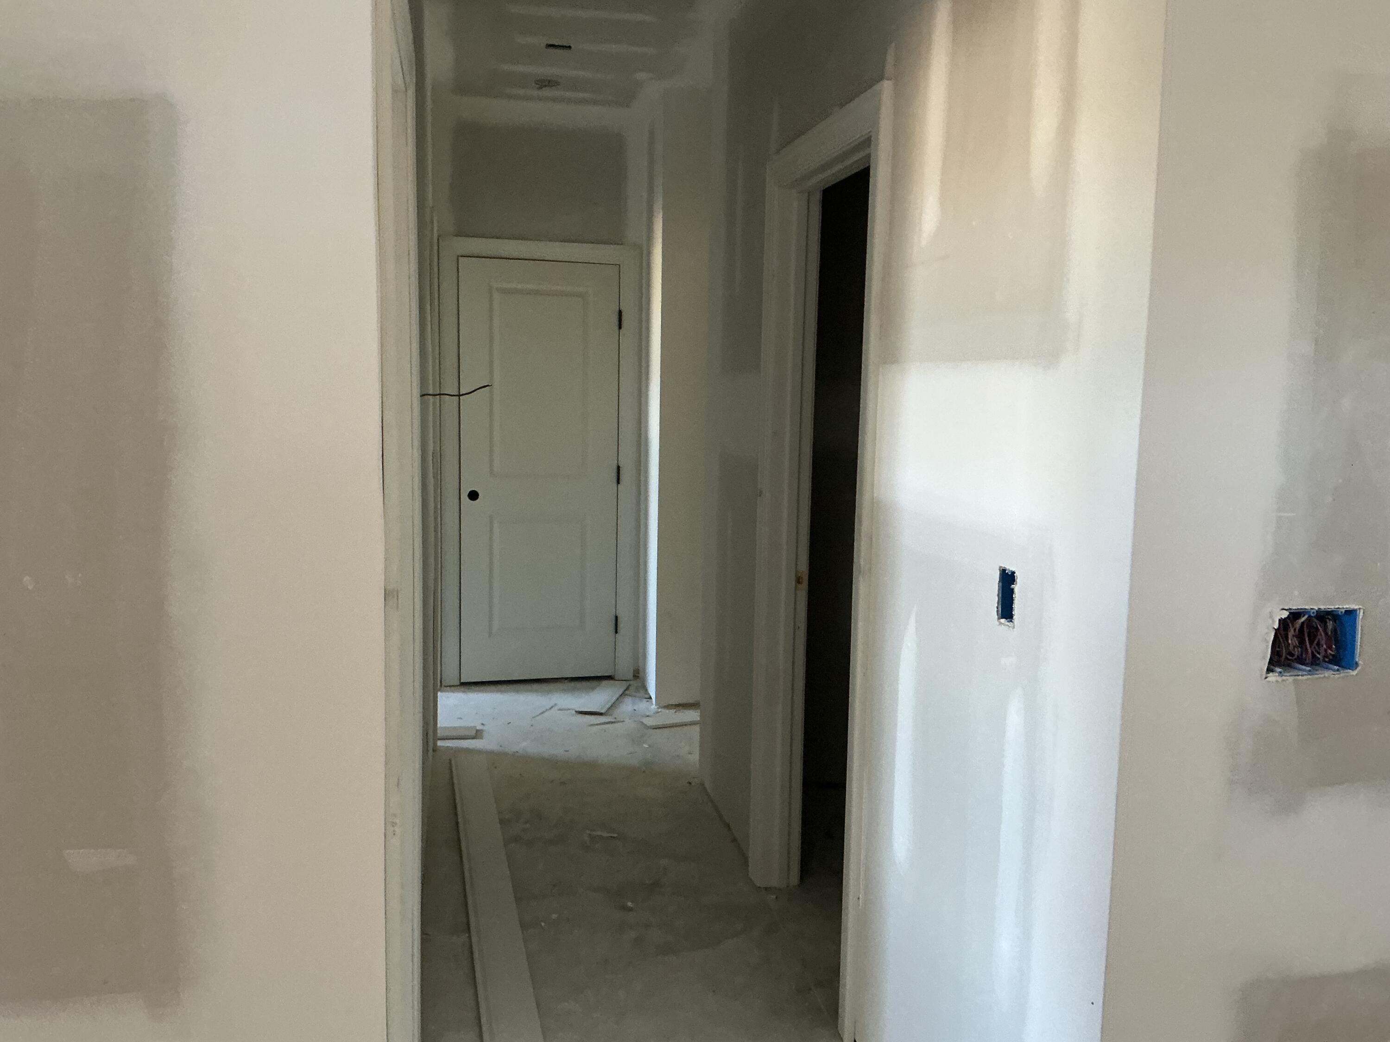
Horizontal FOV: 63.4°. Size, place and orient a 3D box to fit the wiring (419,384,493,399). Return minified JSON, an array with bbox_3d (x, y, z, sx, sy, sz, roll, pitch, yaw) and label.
[{"bbox_3d":[-0.620,-0.335,2.896,0.190,0.034,0.022,0,7,-12],"label":"wiring"}]

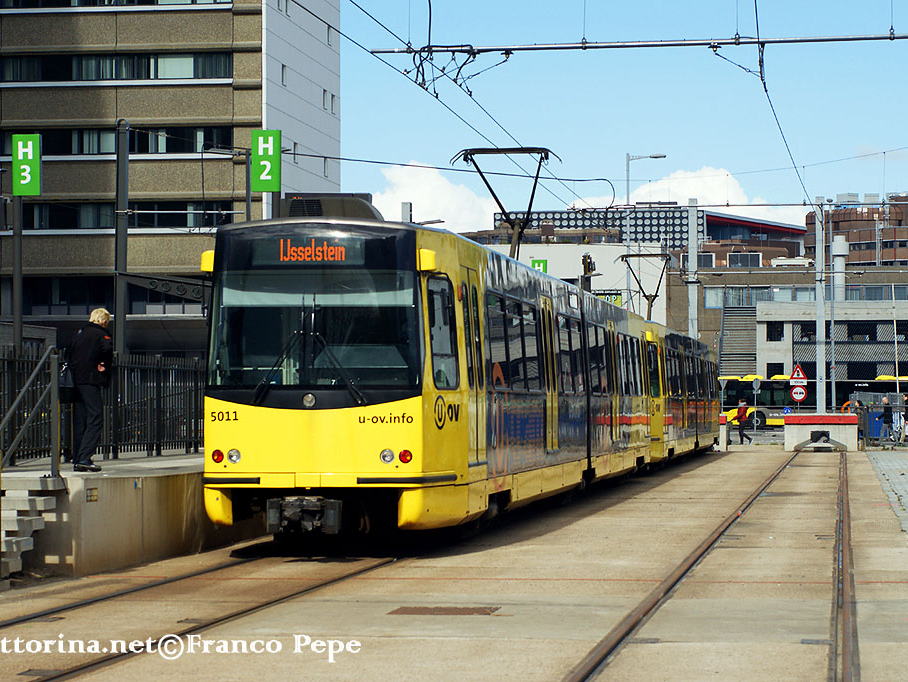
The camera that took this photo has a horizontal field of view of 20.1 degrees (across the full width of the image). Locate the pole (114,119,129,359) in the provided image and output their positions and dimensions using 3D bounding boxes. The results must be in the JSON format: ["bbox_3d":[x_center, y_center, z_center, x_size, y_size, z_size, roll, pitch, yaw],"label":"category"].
[{"bbox_3d":[-7.958,-1.193,61.249,0.260,8.250,0.260,0,-1,9],"label":"pole"}]

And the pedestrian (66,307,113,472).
[{"bbox_3d":[-3.746,0.497,26.296,0.400,1.675,0.520,1,-2,-35],"label":"pedestrian"}]

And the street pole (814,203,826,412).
[{"bbox_3d":[12.386,-0.587,86.342,0.300,8.500,0.300,0,-1,9],"label":"street pole"}]

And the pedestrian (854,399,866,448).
[{"bbox_3d":[14.051,2.832,88.457,0.420,1.570,0.480,0,-1,6],"label":"pedestrian"}]

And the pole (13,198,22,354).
[{"bbox_3d":[-6.389,-0.534,37.525,0.125,4.260,0.125,0,-1,9],"label":"pole"}]

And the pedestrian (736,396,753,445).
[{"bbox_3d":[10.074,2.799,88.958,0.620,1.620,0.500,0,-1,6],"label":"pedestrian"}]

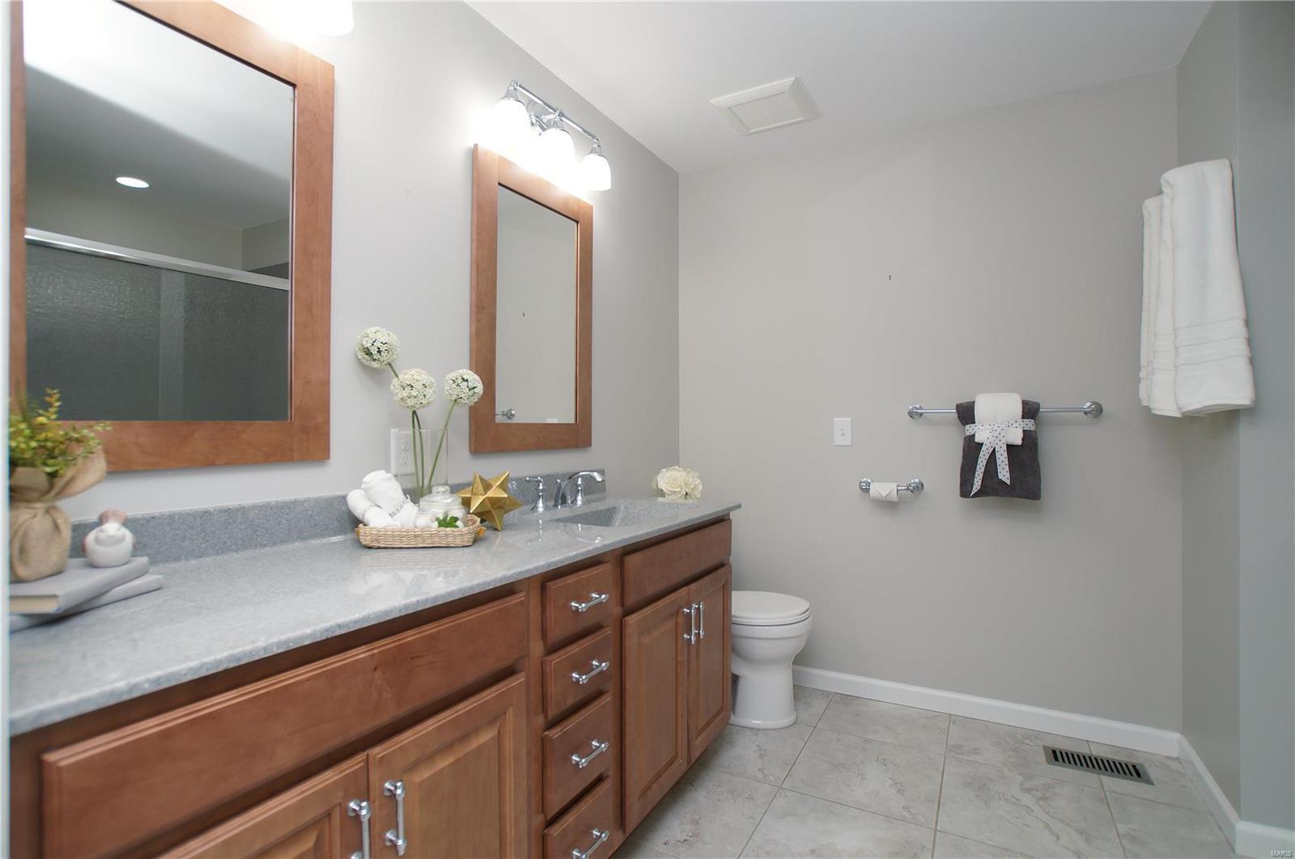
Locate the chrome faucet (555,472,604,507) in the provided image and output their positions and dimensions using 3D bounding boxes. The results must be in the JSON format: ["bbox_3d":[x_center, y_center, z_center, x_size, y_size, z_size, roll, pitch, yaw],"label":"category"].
[{"bbox_3d":[-0.225,0.200,1.872,0.200,0.125,0.055,0,0,31],"label":"chrome faucet"}]

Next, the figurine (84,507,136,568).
[{"bbox_3d":[-0.880,0.178,0.938,0.064,0.090,0.076,0,0,-43],"label":"figurine"}]

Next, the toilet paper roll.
[{"bbox_3d":[0.978,0.259,2.375,0.107,0.090,0.090,0,0,26],"label":"toilet paper roll"}]

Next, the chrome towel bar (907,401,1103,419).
[{"bbox_3d":[1.353,-0.076,2.220,0.635,0.063,0.080,0,0,26],"label":"chrome towel bar"}]

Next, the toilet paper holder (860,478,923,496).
[{"bbox_3d":[1.006,0.237,2.383,0.245,0.063,0.080,0,0,26],"label":"toilet paper holder"}]

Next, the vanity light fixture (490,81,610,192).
[{"bbox_3d":[-0.304,-0.960,1.927,0.170,0.200,0.520,0,0,31],"label":"vanity light fixture"}]

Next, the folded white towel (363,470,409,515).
[{"bbox_3d":[-0.620,0.148,1.360,0.077,0.105,0.080,-36,-7,0],"label":"folded white towel"}]

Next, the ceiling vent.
[{"bbox_3d":[0.477,-1.275,2.285,0.325,0.024,0.325,0,0,26],"label":"ceiling vent"}]

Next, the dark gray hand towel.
[{"bbox_3d":[1.359,0.078,2.215,0.265,0.385,0.070,0,0,27],"label":"dark gray hand towel"}]

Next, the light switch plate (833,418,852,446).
[{"bbox_3d":[0.843,0.012,2.497,0.076,0.122,0.014,0,0,26],"label":"light switch plate"}]

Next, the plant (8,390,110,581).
[{"bbox_3d":[-0.910,0.078,0.865,0.175,0.280,0.170,0,0,-45],"label":"plant"}]

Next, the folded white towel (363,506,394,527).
[{"bbox_3d":[-0.597,0.202,1.290,0.082,0.050,0.055,25,0,0],"label":"folded white towel"}]

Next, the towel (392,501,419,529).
[{"bbox_3d":[-0.555,0.206,1.330,0.055,0.080,0.060,0,0,-17],"label":"towel"}]

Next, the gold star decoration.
[{"bbox_3d":[-0.419,0.187,1.520,0.170,0.155,0.165,0,0,-14],"label":"gold star decoration"}]

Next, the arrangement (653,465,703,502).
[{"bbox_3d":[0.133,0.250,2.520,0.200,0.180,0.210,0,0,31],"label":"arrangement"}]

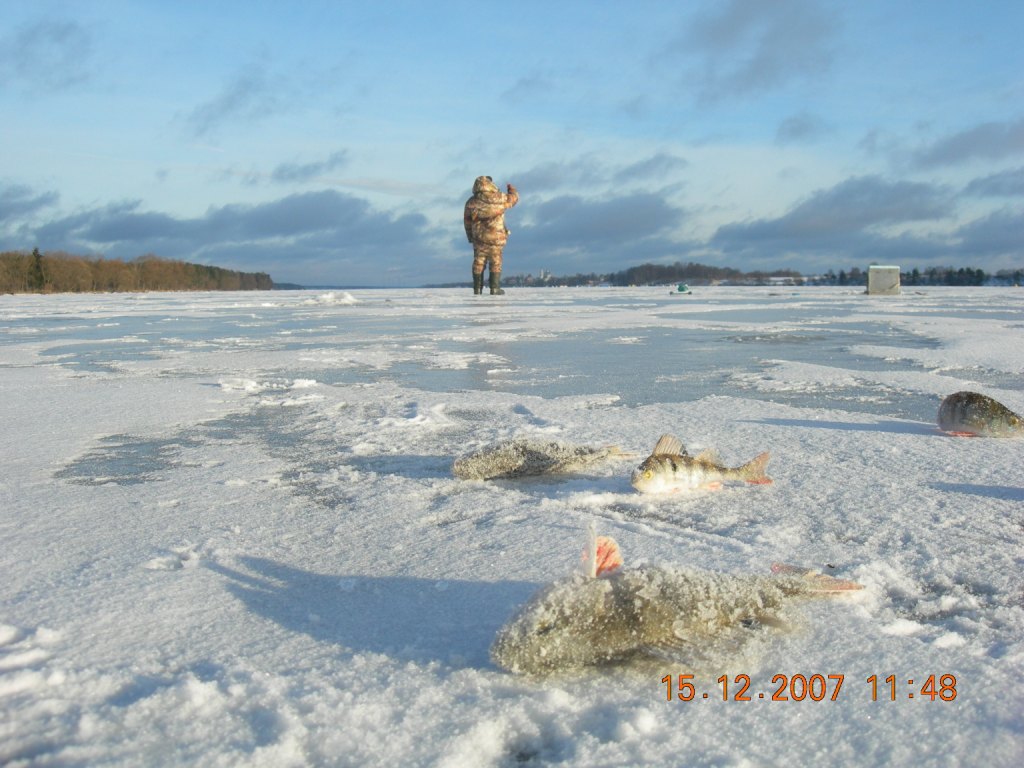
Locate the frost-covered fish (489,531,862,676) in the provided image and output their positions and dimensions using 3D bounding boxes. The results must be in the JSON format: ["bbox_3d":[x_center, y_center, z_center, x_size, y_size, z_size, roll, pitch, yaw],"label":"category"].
[{"bbox_3d":[0.073,0.082,0.453,0.186,0.038,0.048,-3,6,-30],"label":"frost-covered fish"}]

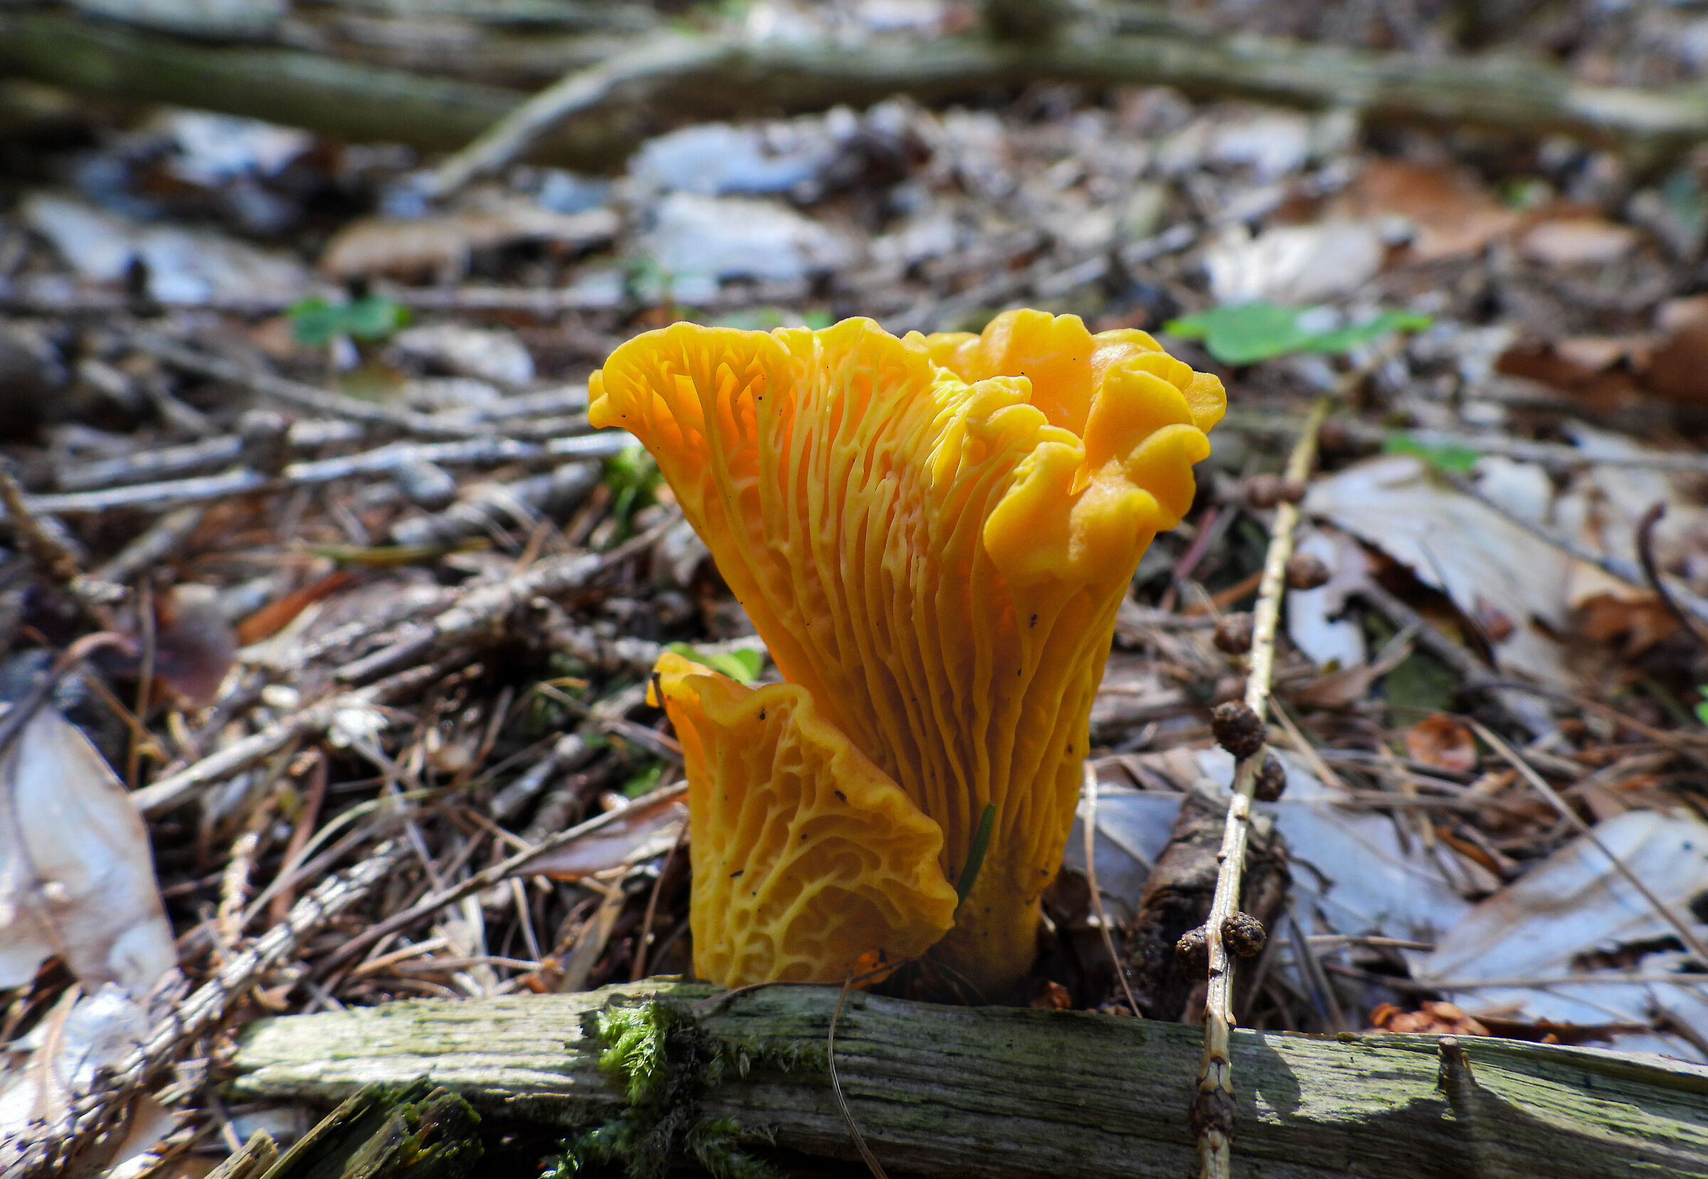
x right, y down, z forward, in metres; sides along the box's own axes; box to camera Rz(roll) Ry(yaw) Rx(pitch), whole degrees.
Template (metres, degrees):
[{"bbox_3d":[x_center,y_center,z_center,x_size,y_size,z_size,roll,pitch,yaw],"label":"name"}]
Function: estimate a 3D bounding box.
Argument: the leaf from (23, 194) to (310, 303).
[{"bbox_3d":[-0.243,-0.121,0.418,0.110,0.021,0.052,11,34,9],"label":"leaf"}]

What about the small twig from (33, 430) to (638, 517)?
[{"bbox_3d":[-0.125,-0.029,0.289,0.141,0.007,0.011,-7,34,-9],"label":"small twig"}]

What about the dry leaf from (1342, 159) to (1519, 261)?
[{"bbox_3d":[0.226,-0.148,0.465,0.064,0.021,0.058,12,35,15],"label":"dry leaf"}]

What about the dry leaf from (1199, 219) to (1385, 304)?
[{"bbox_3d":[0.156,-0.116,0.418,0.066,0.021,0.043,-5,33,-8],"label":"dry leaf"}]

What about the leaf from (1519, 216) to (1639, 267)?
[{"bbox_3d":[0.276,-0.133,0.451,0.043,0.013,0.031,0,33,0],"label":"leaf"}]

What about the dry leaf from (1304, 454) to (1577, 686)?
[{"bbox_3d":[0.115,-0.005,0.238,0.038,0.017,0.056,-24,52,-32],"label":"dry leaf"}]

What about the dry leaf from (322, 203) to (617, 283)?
[{"bbox_3d":[-0.140,-0.127,0.433,0.105,0.023,0.038,-4,33,-7],"label":"dry leaf"}]

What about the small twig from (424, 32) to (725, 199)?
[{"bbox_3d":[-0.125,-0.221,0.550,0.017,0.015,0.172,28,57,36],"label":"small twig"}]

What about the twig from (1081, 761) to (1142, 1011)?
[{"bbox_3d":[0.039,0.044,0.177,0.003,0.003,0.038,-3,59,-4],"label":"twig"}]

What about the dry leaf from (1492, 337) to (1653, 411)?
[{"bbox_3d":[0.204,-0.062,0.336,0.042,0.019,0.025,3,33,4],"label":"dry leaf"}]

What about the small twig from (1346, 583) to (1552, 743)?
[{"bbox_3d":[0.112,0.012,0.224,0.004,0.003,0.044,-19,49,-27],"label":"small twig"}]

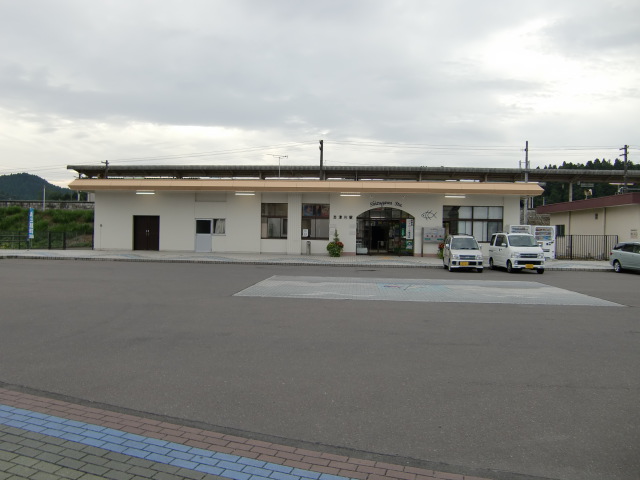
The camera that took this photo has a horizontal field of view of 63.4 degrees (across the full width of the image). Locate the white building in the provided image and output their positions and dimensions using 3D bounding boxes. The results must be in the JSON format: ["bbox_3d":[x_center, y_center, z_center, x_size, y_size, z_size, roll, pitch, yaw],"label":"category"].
[{"bbox_3d":[-0.800,-1.450,34.600,27.400,4.500,9.600,1,1,4],"label":"white building"}]

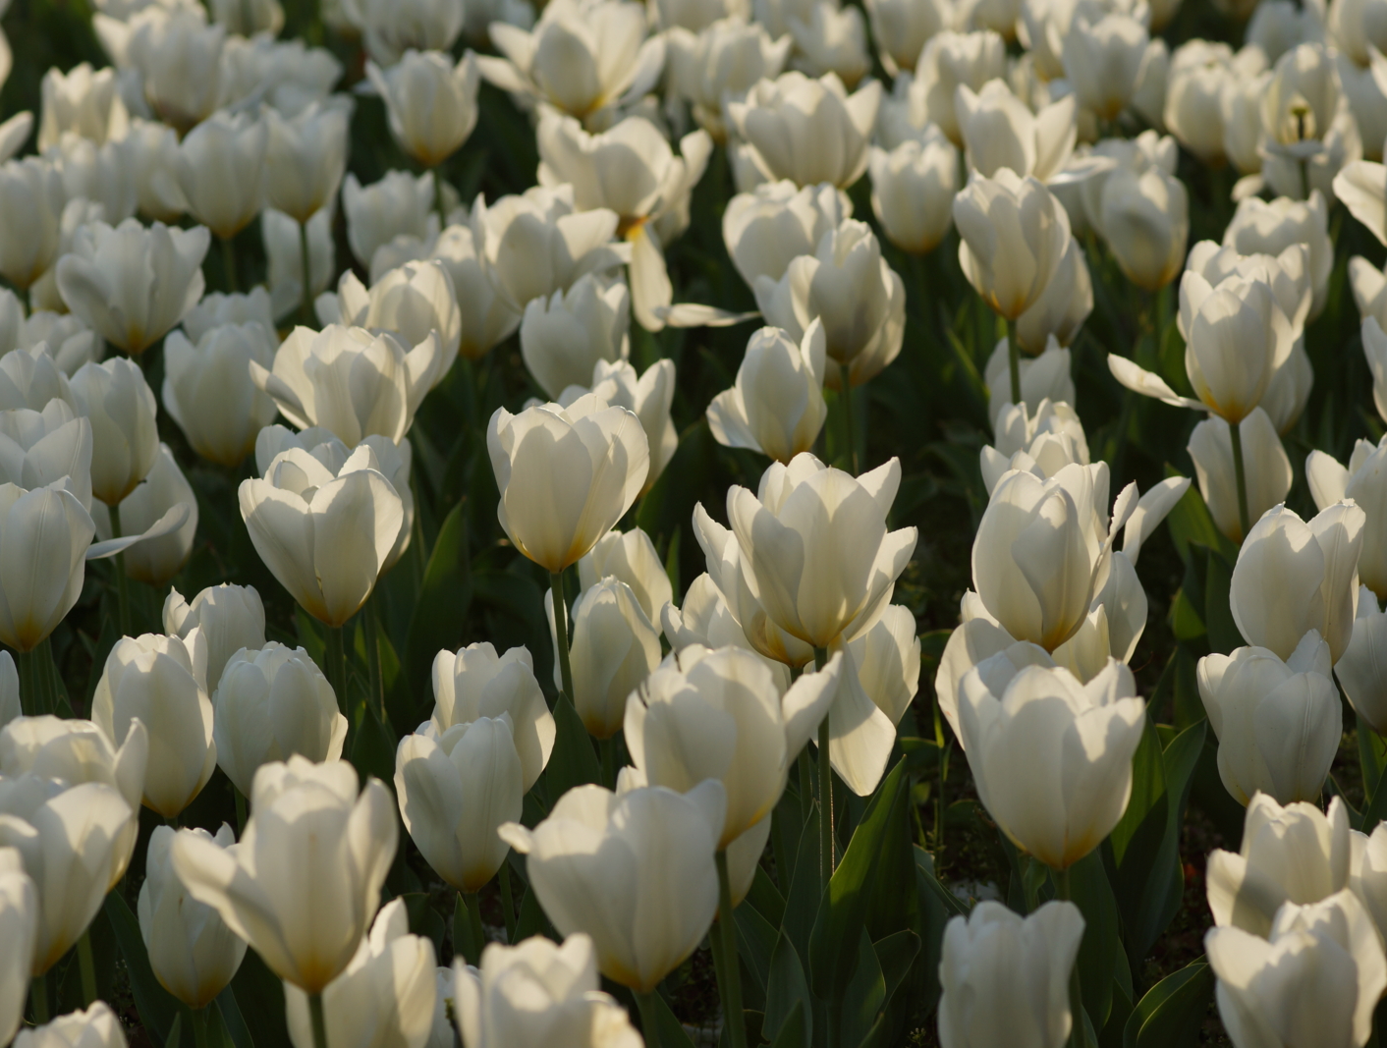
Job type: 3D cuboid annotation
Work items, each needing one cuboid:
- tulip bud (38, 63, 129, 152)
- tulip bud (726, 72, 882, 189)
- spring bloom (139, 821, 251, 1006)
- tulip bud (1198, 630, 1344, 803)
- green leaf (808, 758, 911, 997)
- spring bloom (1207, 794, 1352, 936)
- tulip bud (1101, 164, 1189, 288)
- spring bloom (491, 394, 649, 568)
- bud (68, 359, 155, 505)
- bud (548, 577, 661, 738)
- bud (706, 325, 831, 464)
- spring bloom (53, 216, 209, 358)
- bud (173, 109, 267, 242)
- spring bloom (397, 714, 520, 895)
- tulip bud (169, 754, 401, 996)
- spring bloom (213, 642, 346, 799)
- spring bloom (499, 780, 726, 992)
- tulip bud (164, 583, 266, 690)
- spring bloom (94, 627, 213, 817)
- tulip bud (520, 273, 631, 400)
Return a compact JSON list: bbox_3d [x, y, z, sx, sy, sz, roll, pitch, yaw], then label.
[{"bbox_3d":[-0.377,-0.249,4.050,0.056,0.065,0.056,-1,13,0],"label":"tulip bud"},{"bbox_3d":[0.062,-0.215,3.650,0.088,0.066,0.081,0,14,0],"label":"tulip bud"},{"bbox_3d":[-0.185,0.148,2.420,0.041,0.066,0.041,-1,16,-4],"label":"spring bloom"},{"bbox_3d":[0.238,0.082,2.700,0.059,0.069,0.054,-1,13,0],"label":"tulip bud"},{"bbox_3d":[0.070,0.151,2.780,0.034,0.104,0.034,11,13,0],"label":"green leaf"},{"bbox_3d":[0.211,0.131,2.350,0.052,0.066,0.049,0,14,0],"label":"spring bloom"},{"bbox_3d":[0.245,-0.159,3.550,0.048,0.066,0.048,0,14,0],"label":"tulip bud"},{"bbox_3d":[-0.051,-0.014,2.670,0.066,0.070,0.061,0,14,0],"label":"spring bloom"},{"bbox_3d":[-0.269,-0.042,3.030,0.042,0.067,0.042,0,14,0],"label":"bud"},{"bbox_3d":[-0.036,0.054,2.680,0.045,0.064,0.045,0,14,0],"label":"bud"},{"bbox_3d":[0.034,-0.057,2.940,0.053,0.062,0.048,0,16,1],"label":"bud"},{"bbox_3d":[-0.268,-0.111,3.130,0.073,0.062,0.070,-1,16,-5],"label":"spring bloom"},{"bbox_3d":[-0.253,-0.185,3.500,0.050,0.069,0.050,0,14,0],"label":"bud"},{"bbox_3d":[-0.089,0.107,2.500,0.048,0.066,0.046,0,14,0],"label":"spring bloom"},{"bbox_3d":[-0.133,0.118,2.130,0.073,0.074,0.062,0,14,0],"label":"tulip bud"},{"bbox_3d":[-0.160,0.080,2.530,0.052,0.058,0.052,-1,16,-4],"label":"spring bloom"},{"bbox_3d":[-0.029,0.131,2.370,0.082,0.069,0.071,-1,13,0],"label":"spring bloom"},{"bbox_3d":[-0.199,0.054,2.720,0.043,0.060,0.043,0,14,0],"label":"tulip bud"},{"bbox_3d":[-0.221,0.083,2.680,0.050,0.072,0.045,-1,13,0],"label":"spring bloom"},{"bbox_3d":[-0.062,-0.097,3.450,0.059,0.065,0.059,-1,13,0],"label":"tulip bud"}]

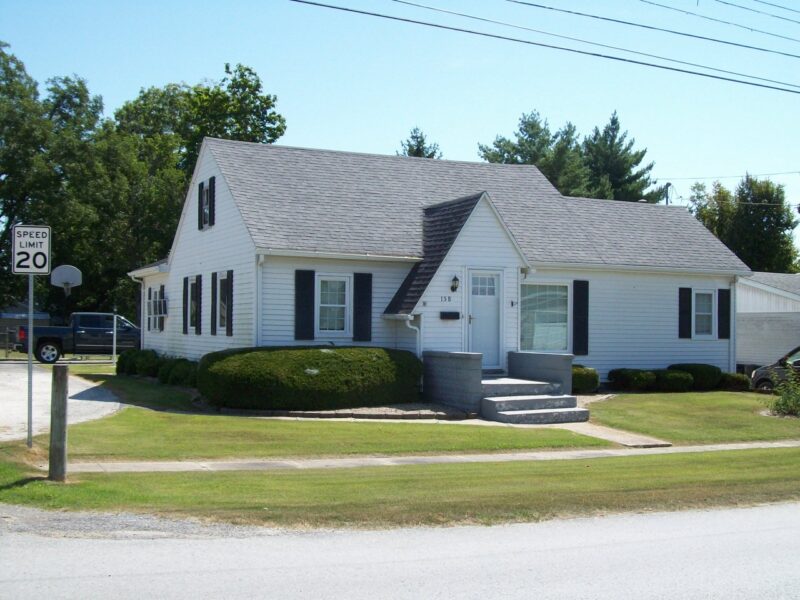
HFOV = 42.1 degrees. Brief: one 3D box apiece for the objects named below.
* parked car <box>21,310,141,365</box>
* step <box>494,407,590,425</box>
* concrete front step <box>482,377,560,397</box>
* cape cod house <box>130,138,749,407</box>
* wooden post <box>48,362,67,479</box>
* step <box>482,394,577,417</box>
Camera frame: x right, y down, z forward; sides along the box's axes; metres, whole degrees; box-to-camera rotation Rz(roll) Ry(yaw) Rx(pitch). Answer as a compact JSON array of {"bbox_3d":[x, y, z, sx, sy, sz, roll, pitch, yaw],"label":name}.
[{"bbox_3d":[-11.594,1.464,39.679,5.840,1.880,2.030,1,-2,-26],"label":"parked car"},{"bbox_3d":[2.578,2.103,18.757,1.892,0.187,0.526,1,-2,-26],"label":"step"},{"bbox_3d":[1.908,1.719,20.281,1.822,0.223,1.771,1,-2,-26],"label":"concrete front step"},{"bbox_3d":[0.543,-0.675,27.515,12.852,5.951,12.448,1,-2,-26],"label":"cape cod house"},{"bbox_3d":[-3.502,1.258,10.674,0.165,1.194,0.165,1,-2,-26],"label":"wooden post"},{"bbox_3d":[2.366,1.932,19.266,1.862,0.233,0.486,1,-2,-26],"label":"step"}]

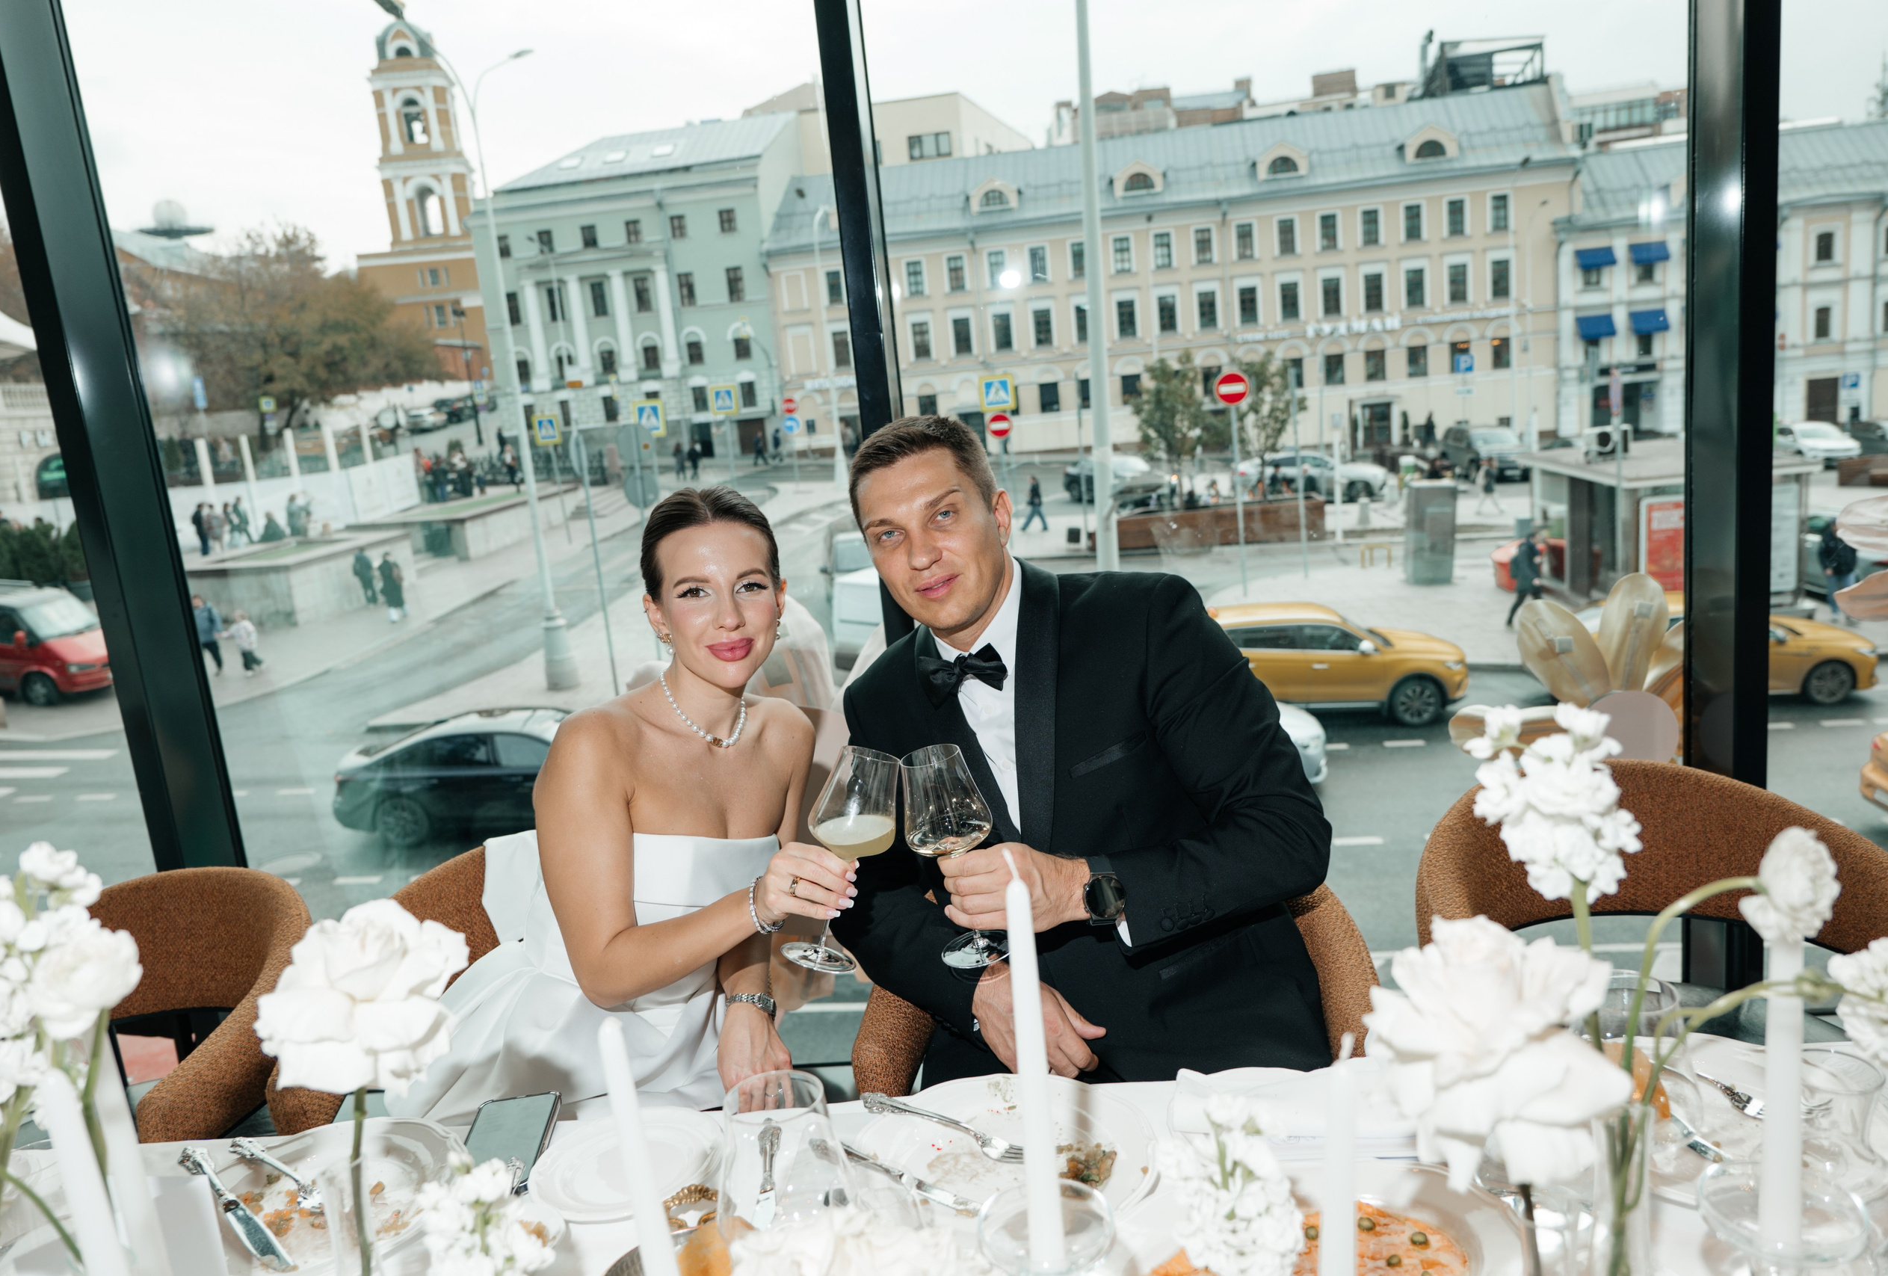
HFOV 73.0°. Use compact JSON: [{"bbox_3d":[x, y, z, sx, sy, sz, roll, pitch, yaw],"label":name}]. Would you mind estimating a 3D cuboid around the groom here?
[{"bbox_3d":[0.176,0.440,1.354,0.600,1.360,0.760,-2,12,18],"label":"groom"}]

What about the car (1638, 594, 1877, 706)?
[{"bbox_3d":[11.070,0.130,19.050,4.750,1.460,1.850,-4,11,10],"label":"car"}]

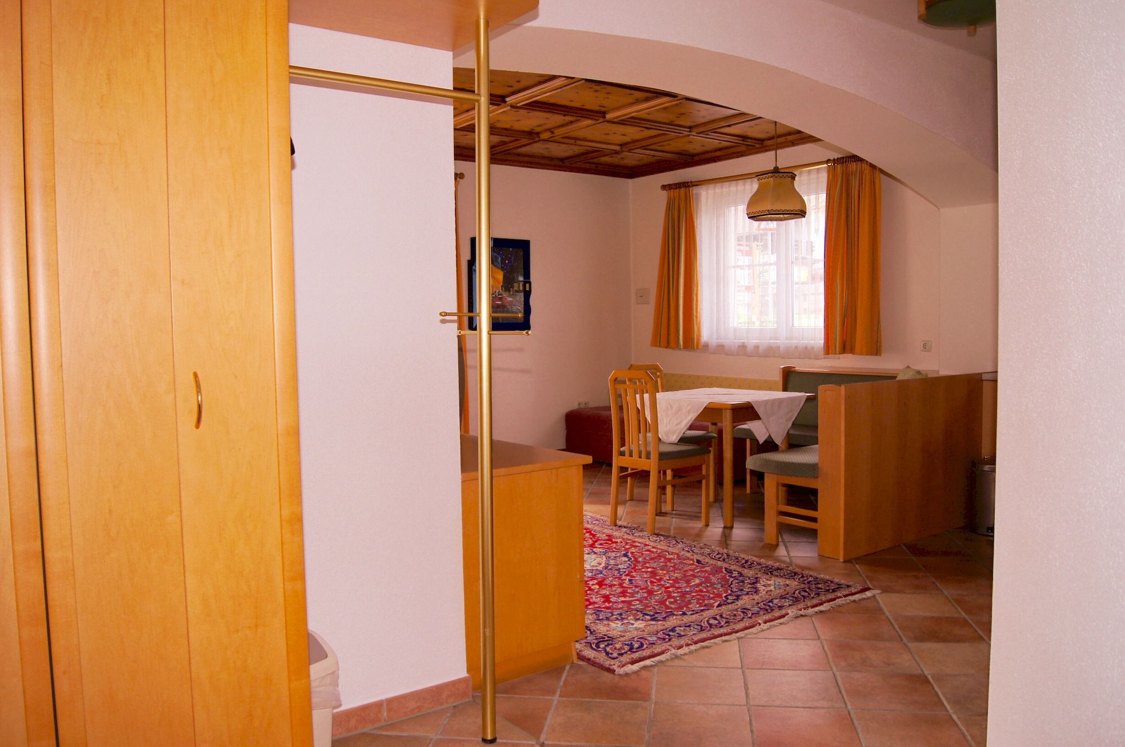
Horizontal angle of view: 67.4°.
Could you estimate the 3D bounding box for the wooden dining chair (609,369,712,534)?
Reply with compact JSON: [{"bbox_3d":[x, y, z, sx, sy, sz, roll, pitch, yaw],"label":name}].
[{"bbox_3d":[0.589,0.459,5.180,0.490,0.940,0.435,-3,4,-34],"label":"wooden dining chair"}]

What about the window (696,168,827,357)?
[{"bbox_3d":[1.670,-0.895,7.027,0.130,1.450,1.450,-3,4,-34],"label":"window"}]

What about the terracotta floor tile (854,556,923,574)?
[{"bbox_3d":[1.626,0.963,4.197,0.300,0.012,0.300,-1,3,8],"label":"terracotta floor tile"}]

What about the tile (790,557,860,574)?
[{"bbox_3d":[1.322,0.968,4.230,0.300,0.012,0.300,-1,3,8],"label":"tile"}]

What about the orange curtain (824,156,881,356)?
[{"bbox_3d":[2.123,-0.843,6.181,0.110,1.450,0.460,-3,4,-34],"label":"orange curtain"}]

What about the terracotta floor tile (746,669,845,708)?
[{"bbox_3d":[0.771,1.054,2.815,0.300,0.012,0.300,-1,3,8],"label":"terracotta floor tile"}]

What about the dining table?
[{"bbox_3d":[1.017,0.511,5.355,0.800,0.757,0.820,-3,4,-34],"label":"dining table"}]

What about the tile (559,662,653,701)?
[{"bbox_3d":[0.157,1.050,2.860,0.300,0.012,0.290,0,3,9],"label":"tile"}]

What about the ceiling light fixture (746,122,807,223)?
[{"bbox_3d":[1.325,-1.297,5.240,0.375,0.704,0.375,-3,4,-34],"label":"ceiling light fixture"}]

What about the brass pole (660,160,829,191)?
[{"bbox_3d":[1.528,-1.644,6.957,0.036,0.036,2.200,-3,6,-34],"label":"brass pole"}]

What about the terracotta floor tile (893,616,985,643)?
[{"bbox_3d":[1.475,1.012,3.322,0.300,0.012,0.300,-1,3,8],"label":"terracotta floor tile"}]

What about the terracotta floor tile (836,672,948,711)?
[{"bbox_3d":[1.078,1.049,2.775,0.300,0.012,0.300,-1,3,8],"label":"terracotta floor tile"}]

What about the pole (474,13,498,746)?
[{"bbox_3d":[-0.216,0.040,2.390,0.042,2.064,0.042,-2,4,-34],"label":"pole"}]

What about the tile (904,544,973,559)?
[{"bbox_3d":[1.936,0.926,4.371,0.300,0.012,0.290,0,3,9],"label":"tile"}]

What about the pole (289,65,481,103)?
[{"bbox_3d":[-0.487,-0.768,2.238,0.620,0.025,0.025,-3,4,-34],"label":"pole"}]

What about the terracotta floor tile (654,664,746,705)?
[{"bbox_3d":[0.464,1.058,2.855,0.300,0.012,0.300,-1,3,8],"label":"terracotta floor tile"}]

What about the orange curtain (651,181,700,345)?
[{"bbox_3d":[1.040,-0.980,7.774,0.130,1.500,0.600,-3,4,-34],"label":"orange curtain"}]

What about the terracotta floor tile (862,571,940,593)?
[{"bbox_3d":[1.545,0.964,3.835,0.300,0.012,0.290,0,3,9],"label":"terracotta floor tile"}]

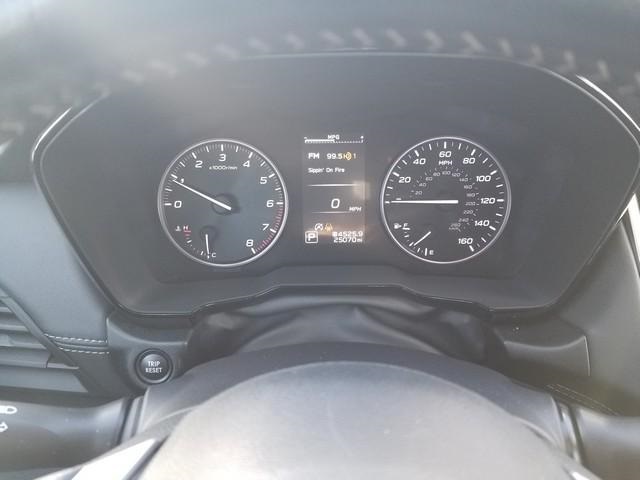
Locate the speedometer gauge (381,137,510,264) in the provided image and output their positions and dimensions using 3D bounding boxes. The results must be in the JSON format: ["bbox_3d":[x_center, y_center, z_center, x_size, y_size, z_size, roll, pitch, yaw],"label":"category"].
[{"bbox_3d":[0.099,-0.031,0.378,0.102,0.101,0.015,-1,5,1],"label":"speedometer gauge"}]

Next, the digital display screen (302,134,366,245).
[{"bbox_3d":[0.011,-0.040,0.379,0.050,0.087,0.008,-1,5,1],"label":"digital display screen"}]

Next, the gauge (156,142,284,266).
[{"bbox_3d":[-0.077,-0.029,0.382,0.103,0.102,0.015,-1,5,1],"label":"gauge"}]

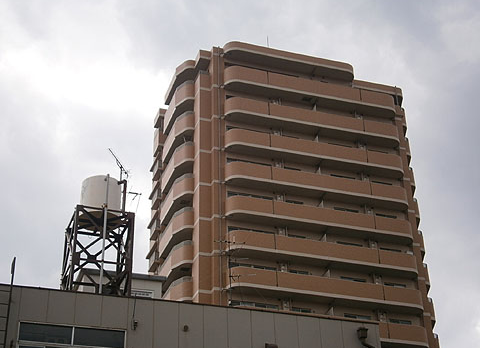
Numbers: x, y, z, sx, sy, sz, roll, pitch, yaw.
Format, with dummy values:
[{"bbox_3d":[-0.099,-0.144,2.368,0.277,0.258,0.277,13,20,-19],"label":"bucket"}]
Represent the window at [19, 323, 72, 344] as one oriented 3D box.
[{"bbox_3d":[-4.262,3.512,18.234,1.200,0.430,0.100,9,-32,-17],"label":"window"}]

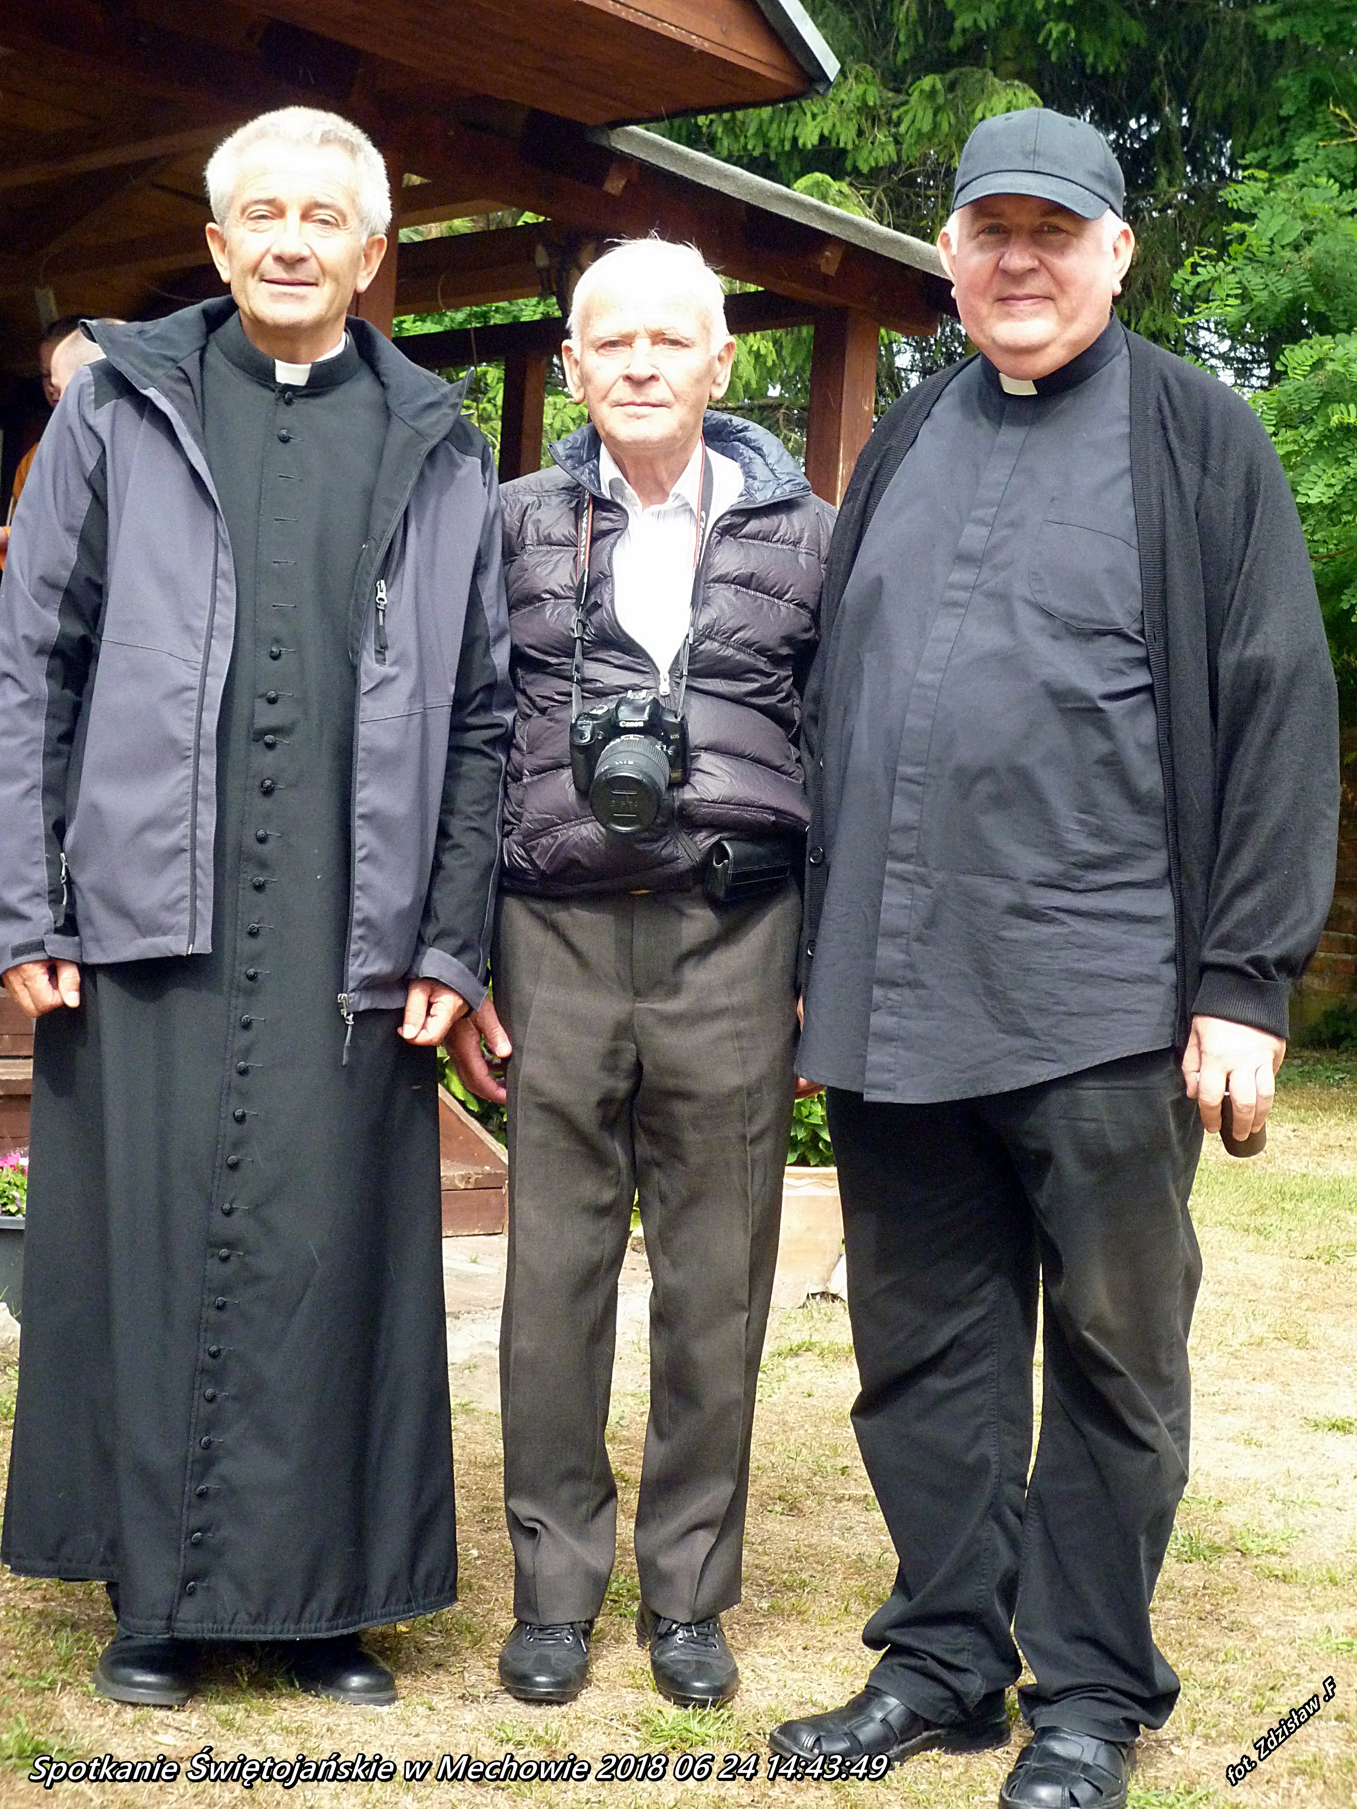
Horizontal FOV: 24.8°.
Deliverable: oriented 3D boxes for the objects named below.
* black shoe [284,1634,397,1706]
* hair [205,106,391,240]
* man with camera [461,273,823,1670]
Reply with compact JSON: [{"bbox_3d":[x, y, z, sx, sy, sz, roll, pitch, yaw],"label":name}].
[{"bbox_3d":[-0.426,0.827,3.555,0.110,0.115,0.300,0,4,-33],"label":"black shoe"},{"bbox_3d":[-0.423,-0.799,3.440,0.200,0.170,0.210,4,2,-4],"label":"hair"},{"bbox_3d":[-0.034,0.062,3.549,0.480,1.670,0.380,3,3,3],"label":"man with camera"}]

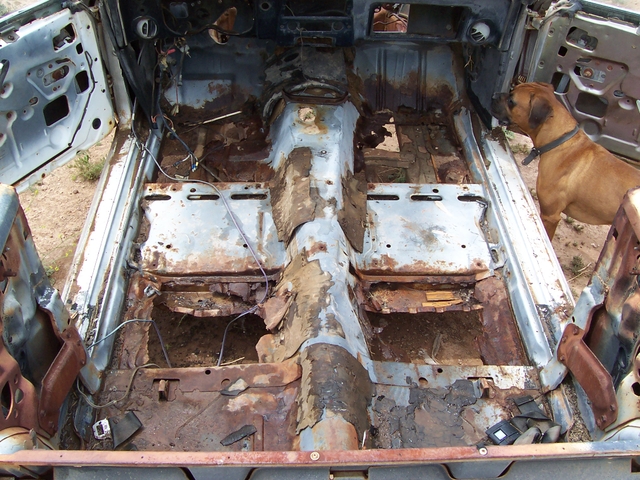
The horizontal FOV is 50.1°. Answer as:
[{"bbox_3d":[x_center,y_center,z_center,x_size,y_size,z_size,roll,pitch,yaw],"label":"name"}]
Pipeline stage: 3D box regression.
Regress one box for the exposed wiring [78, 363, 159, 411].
[{"bbox_3d":[-0.520,0.373,1.776,0.205,0.075,0.100,-16,44,-18],"label":"exposed wiring"}]

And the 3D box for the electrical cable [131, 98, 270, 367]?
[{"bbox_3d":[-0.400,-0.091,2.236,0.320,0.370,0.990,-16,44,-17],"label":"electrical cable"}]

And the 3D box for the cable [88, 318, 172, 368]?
[{"bbox_3d":[-0.532,0.304,1.928,0.200,0.190,0.110,-19,45,-21],"label":"cable"}]

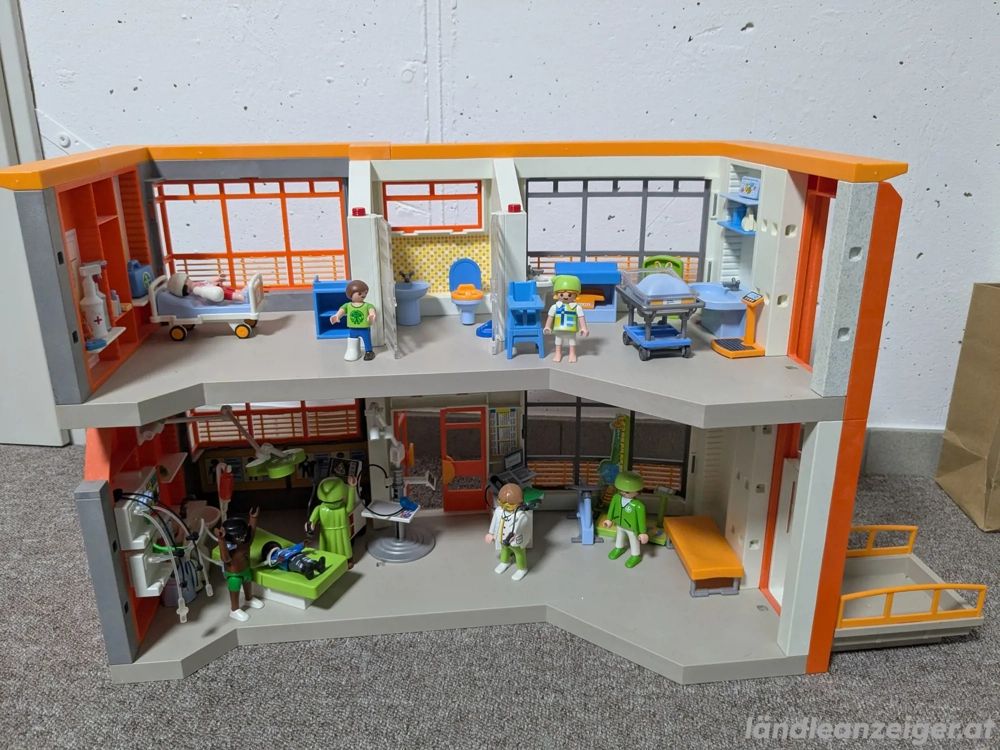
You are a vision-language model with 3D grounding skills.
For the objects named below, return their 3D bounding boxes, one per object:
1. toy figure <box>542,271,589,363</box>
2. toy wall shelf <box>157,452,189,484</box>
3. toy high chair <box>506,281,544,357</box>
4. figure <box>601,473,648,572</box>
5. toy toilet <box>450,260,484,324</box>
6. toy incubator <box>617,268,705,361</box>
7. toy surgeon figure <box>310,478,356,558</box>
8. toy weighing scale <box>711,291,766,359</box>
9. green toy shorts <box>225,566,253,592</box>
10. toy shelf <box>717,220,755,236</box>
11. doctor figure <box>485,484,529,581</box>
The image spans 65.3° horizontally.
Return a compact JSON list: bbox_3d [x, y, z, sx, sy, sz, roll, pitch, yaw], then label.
[{"bbox_3d":[0.043,-0.037,0.502,0.029,0.054,0.021,0,19,2],"label":"toy figure"},{"bbox_3d":[-0.264,0.074,0.615,0.023,0.003,0.053,-3,19,-7],"label":"toy wall shelf"},{"bbox_3d":[0.017,-0.038,0.532,0.025,0.050,0.028,-2,19,-4],"label":"toy high chair"},{"bbox_3d":[0.096,0.107,0.586,0.040,0.074,0.024,18,26,42],"label":"figure"},{"bbox_3d":[-0.025,-0.062,0.588,0.025,0.047,0.033,-2,19,-5],"label":"toy toilet"},{"bbox_3d":[0.108,-0.042,0.535,0.041,0.054,0.060,-3,19,-9],"label":"toy incubator"},{"bbox_3d":[-0.128,0.114,0.609,0.042,0.075,0.024,-2,19,-3],"label":"toy surgeon figure"},{"bbox_3d":[0.166,-0.036,0.538,0.030,0.038,0.036,-4,19,-10],"label":"toy weighing scale"},{"bbox_3d":[-0.185,0.144,0.553,0.012,0.015,0.019,10,21,29],"label":"green toy shorts"},{"bbox_3d":[0.178,-0.107,0.568,0.022,0.002,0.059,-2,19,-4],"label":"toy shelf"},{"bbox_3d":[0.009,0.112,0.572,0.038,0.074,0.026,15,24,38],"label":"doctor figure"}]

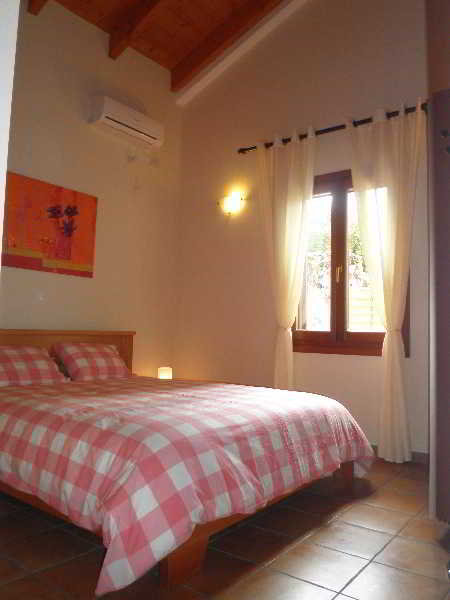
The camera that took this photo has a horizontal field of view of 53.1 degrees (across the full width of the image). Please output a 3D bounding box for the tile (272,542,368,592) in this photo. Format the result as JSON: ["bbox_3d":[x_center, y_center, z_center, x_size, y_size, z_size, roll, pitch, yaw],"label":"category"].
[{"bbox_3d":[0.397,1.083,1.845,0.305,0.012,0.305,-2,-5,40],"label":"tile"}]

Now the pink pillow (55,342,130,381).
[{"bbox_3d":[-1.154,0.523,3.911,0.627,0.400,0.160,6,-46,-50],"label":"pink pillow"}]

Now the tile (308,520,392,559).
[{"bbox_3d":[0.591,1.102,2.076,0.305,0.012,0.305,-2,-5,40],"label":"tile"}]

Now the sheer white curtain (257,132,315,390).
[{"bbox_3d":[0.511,-0.134,4.048,0.621,2.703,0.133,-2,-5,40],"label":"sheer white curtain"}]

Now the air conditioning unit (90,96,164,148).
[{"bbox_3d":[-0.944,-1.713,4.439,0.209,0.231,0.734,-2,-5,40],"label":"air conditioning unit"}]

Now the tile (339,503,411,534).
[{"bbox_3d":[0.785,1.121,2.309,0.305,0.012,0.305,-2,-5,40],"label":"tile"}]

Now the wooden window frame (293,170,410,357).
[{"bbox_3d":[0.994,-0.312,3.799,1.117,1.525,0.095,-2,-5,40],"label":"wooden window frame"}]

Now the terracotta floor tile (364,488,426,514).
[{"bbox_3d":[0.986,1.142,2.554,0.305,0.012,0.305,-2,-5,40],"label":"terracotta floor tile"}]

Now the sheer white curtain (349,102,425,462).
[{"bbox_3d":[1.226,-0.143,3.457,0.589,2.680,0.133,-2,-5,40],"label":"sheer white curtain"}]

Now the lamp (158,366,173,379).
[{"bbox_3d":[-0.596,0.749,4.520,0.135,0.153,0.135,-2,-5,40],"label":"lamp"}]

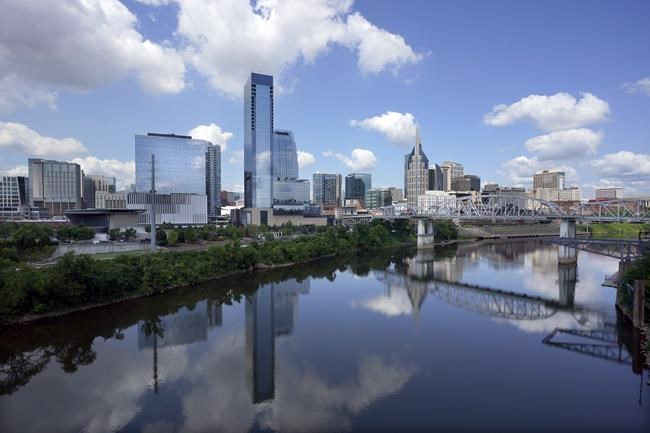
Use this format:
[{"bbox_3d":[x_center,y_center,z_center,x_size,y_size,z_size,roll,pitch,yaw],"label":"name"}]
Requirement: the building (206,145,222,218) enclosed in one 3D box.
[{"bbox_3d":[-142.130,-39.280,411.440,21.000,94.000,27.000,-1,1,-24],"label":"building"}]

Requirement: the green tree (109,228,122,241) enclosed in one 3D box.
[{"bbox_3d":[-122.500,10.360,190.140,7.000,7.000,7.000,0,1,0],"label":"green tree"}]

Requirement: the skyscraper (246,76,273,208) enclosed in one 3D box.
[{"bbox_3d":[-76.000,-74.110,374.120,24.000,165.000,40.000,0,1,-23],"label":"skyscraper"}]

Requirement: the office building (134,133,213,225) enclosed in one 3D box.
[{"bbox_3d":[-160.590,-34.700,344.000,76.000,92.000,42.000,-1,1,-22],"label":"office building"}]

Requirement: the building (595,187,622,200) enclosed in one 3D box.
[{"bbox_3d":[732.850,-42.160,839.480,36.000,56.000,52.000,-1,1,-27],"label":"building"}]

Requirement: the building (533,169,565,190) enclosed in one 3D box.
[{"bbox_3d":[582.000,-66.390,843.250,26.000,114.000,62.000,0,1,-23],"label":"building"}]

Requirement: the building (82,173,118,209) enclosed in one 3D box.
[{"bbox_3d":[-312.390,-23.910,449.670,36.000,61.000,32.000,-1,1,-24],"label":"building"}]

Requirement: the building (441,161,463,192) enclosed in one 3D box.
[{"bbox_3d":[353.530,-84.140,903.830,44.000,144.000,40.000,-1,1,-29],"label":"building"}]

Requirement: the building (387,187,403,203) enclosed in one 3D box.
[{"bbox_3d":[180.000,-39.540,829.500,34.000,62.000,34.000,-1,1,-30],"label":"building"}]

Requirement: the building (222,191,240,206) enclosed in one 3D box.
[{"bbox_3d":[-172.720,-20.080,599.760,46.000,46.000,40.000,-1,1,-24],"label":"building"}]

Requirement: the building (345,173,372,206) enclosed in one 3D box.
[{"bbox_3d":[88.000,-59.460,849.330,46.000,108.000,44.000,0,1,-23],"label":"building"}]

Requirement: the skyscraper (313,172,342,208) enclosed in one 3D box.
[{"bbox_3d":[6.090,-53.770,809.270,52.000,102.000,50.000,-1,1,-30],"label":"skyscraper"}]

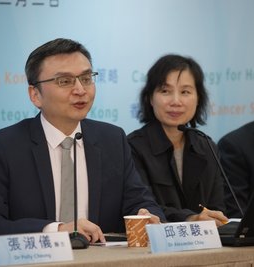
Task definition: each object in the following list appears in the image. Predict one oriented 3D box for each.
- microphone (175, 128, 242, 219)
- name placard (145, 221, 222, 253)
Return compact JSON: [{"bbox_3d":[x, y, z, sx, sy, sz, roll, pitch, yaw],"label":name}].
[{"bbox_3d":[0.291,0.154,6.850,0.320,0.360,0.110,1,2,34],"label":"microphone"},{"bbox_3d":[0.155,0.292,6.288,0.255,0.080,0.045,-2,2,-38],"label":"name placard"}]

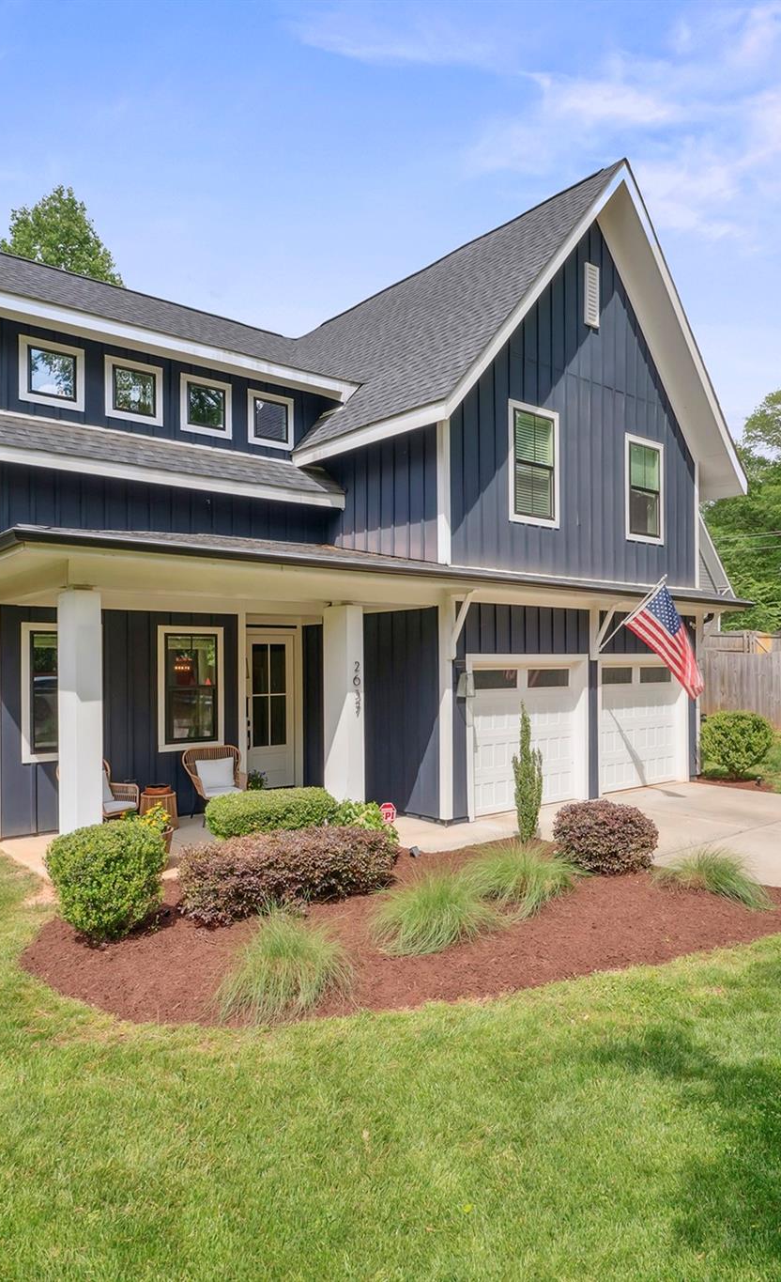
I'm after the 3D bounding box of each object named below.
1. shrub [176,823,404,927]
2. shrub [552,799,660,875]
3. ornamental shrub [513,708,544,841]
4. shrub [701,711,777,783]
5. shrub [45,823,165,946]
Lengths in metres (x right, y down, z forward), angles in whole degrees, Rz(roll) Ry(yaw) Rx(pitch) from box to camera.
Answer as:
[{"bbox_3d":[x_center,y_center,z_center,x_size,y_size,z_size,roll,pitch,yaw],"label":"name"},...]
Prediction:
[{"bbox_3d":[-0.867,2.072,7.341,1.920,0.630,0.880,1,-2,-40],"label":"shrub"},{"bbox_3d":[2.235,2.029,8.383,1.080,0.730,1.030,0,-1,0],"label":"shrub"},{"bbox_3d":[1.677,1.619,9.729,0.380,1.600,0.380,0,-1,0],"label":"ornamental shrub"},{"bbox_3d":[6.292,1.872,14.442,1.270,1.240,1.270,1,-2,-40],"label":"shrub"},{"bbox_3d":[-2.306,1.928,6.519,0.920,0.900,0.920,1,-2,-40],"label":"shrub"}]

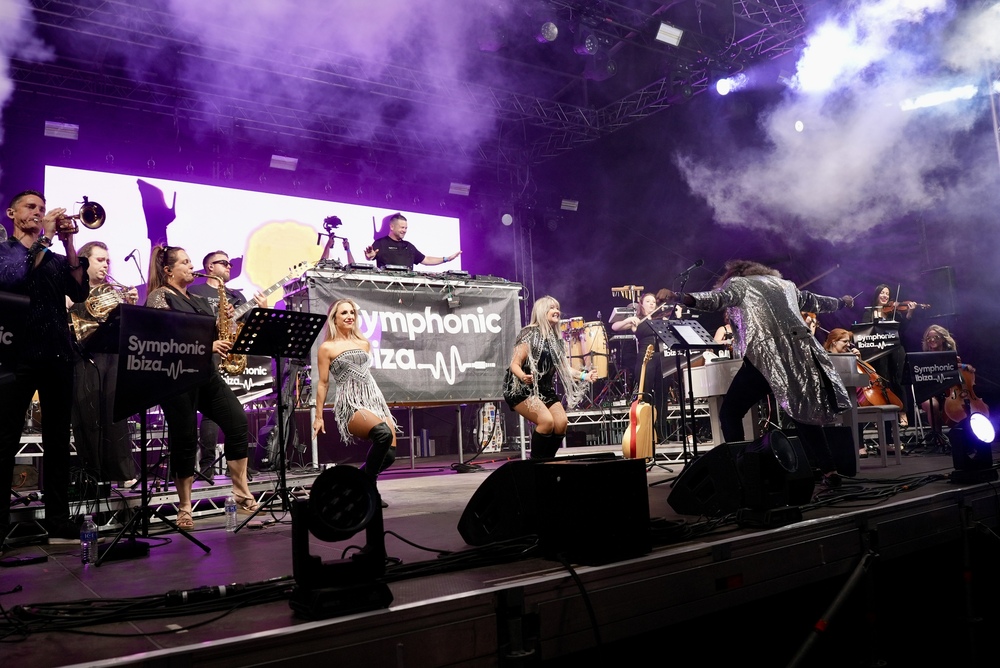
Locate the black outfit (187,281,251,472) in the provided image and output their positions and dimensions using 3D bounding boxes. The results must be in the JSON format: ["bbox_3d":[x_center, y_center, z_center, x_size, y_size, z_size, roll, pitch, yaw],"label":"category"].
[{"bbox_3d":[-2.181,0.330,6.050,0.490,1.480,0.340,2,-8,-43],"label":"black outfit"}]

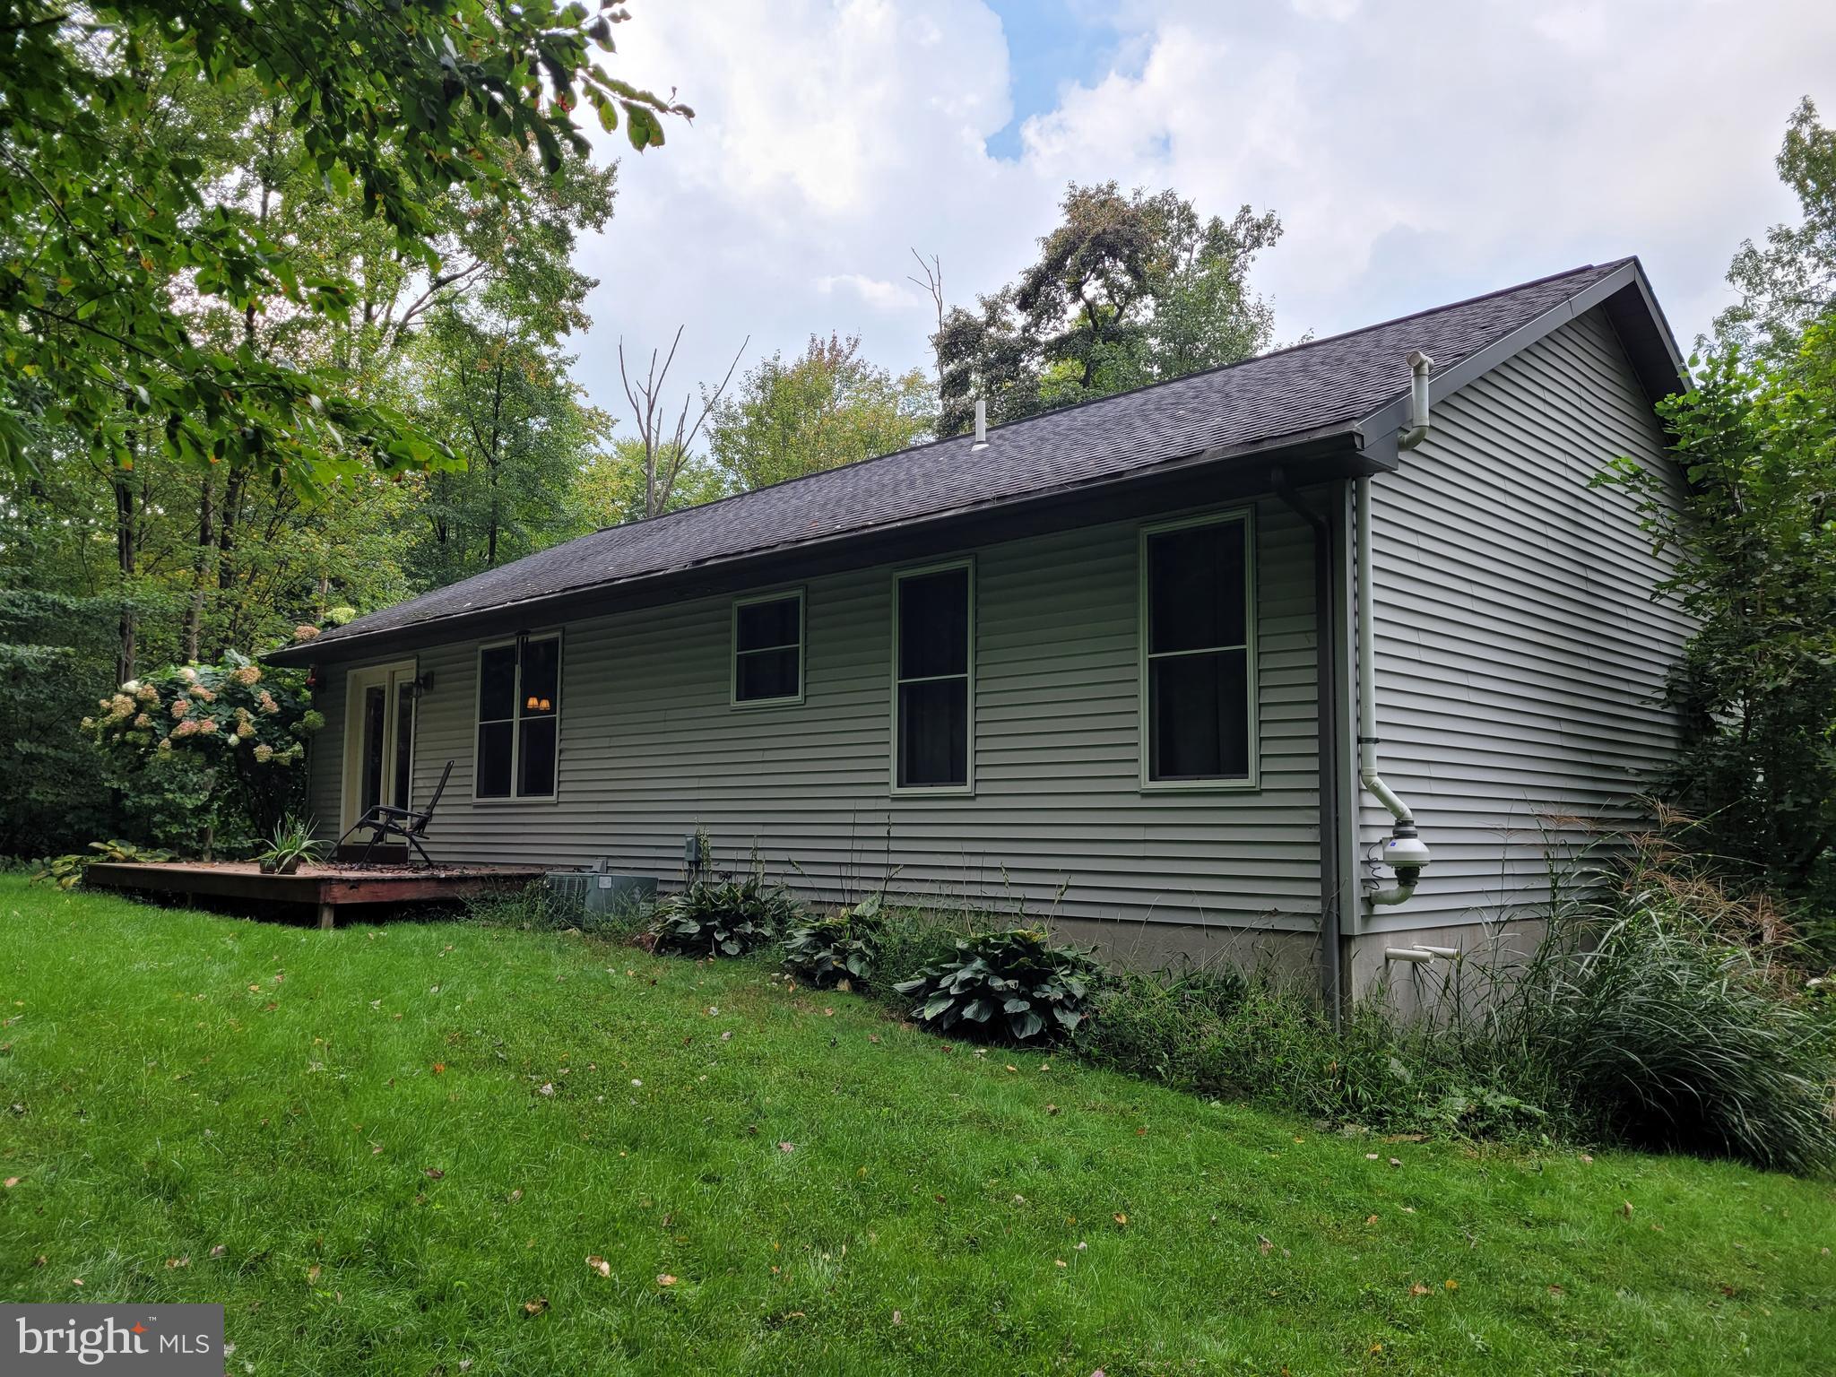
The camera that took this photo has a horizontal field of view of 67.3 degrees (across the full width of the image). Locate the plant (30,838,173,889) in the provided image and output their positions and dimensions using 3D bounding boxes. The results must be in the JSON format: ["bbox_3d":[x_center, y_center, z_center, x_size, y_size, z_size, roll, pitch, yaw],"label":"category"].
[{"bbox_3d":[-9.326,2.013,15.800,1.400,0.520,1.300,-5,-8,45],"label":"plant"}]

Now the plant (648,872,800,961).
[{"bbox_3d":[-1.465,1.739,10.550,1.100,0.580,1.000,1,-6,0],"label":"plant"}]

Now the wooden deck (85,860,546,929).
[{"bbox_3d":[-6.171,2.025,14.256,6.550,0.415,2.620,-5,-8,45],"label":"wooden deck"}]

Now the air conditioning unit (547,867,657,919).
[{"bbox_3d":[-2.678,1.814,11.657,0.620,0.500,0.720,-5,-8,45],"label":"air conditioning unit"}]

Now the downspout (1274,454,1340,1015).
[{"bbox_3d":[2.127,0.326,7.613,0.080,3.070,0.510,-5,-8,45],"label":"downspout"}]

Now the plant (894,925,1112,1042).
[{"bbox_3d":[0.475,1.708,7.950,1.180,0.580,1.100,1,-6,0],"label":"plant"}]

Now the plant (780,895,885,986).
[{"bbox_3d":[-0.585,1.730,9.450,0.700,0.560,0.680,1,-6,0],"label":"plant"}]

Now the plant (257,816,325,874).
[{"bbox_3d":[-5.552,1.386,12.200,0.600,0.520,0.570,-5,-8,45],"label":"plant"}]

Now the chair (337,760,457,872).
[{"bbox_3d":[-5.337,1.274,14.000,1.100,1.100,0.660,3,-6,-20],"label":"chair"}]

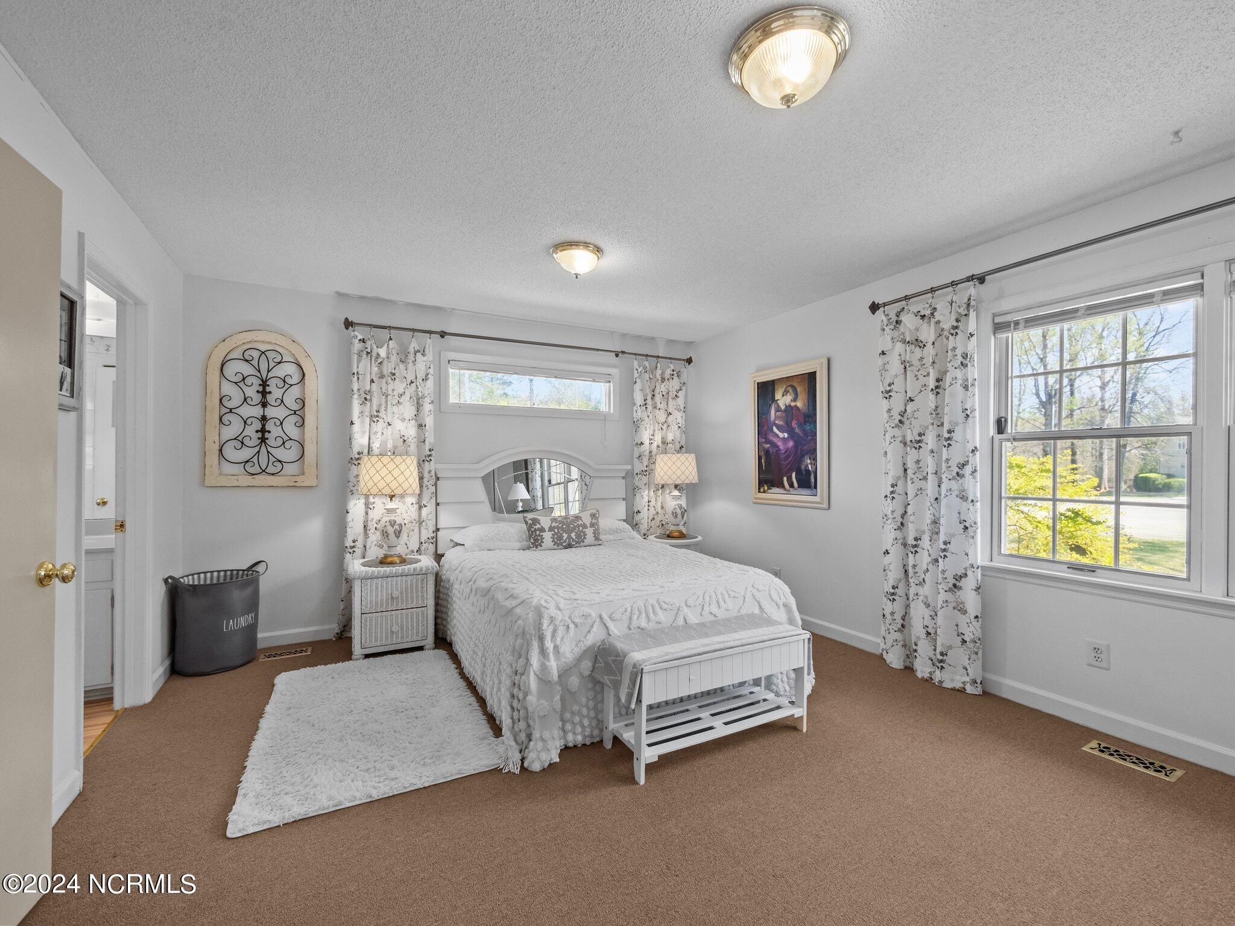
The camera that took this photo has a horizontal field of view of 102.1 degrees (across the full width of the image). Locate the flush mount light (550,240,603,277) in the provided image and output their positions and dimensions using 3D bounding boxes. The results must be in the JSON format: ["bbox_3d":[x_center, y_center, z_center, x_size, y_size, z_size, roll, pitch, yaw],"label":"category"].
[{"bbox_3d":[-0.226,-1.123,2.834,0.292,0.146,0.292,0,0,0],"label":"flush mount light"}]

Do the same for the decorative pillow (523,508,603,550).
[{"bbox_3d":[-0.383,0.486,3.683,0.550,0.285,0.130,0,-28,-30],"label":"decorative pillow"}]

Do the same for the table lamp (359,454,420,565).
[{"bbox_3d":[-1.534,0.303,3.396,0.385,0.745,0.385,0,0,-26],"label":"table lamp"}]

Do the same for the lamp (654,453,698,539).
[{"bbox_3d":[0.523,0.277,4.401,0.385,0.745,0.385,0,0,0],"label":"lamp"}]

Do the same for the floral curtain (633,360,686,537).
[{"bbox_3d":[0.404,0.162,4.643,0.560,2.170,0.120,0,0,-26],"label":"floral curtain"}]

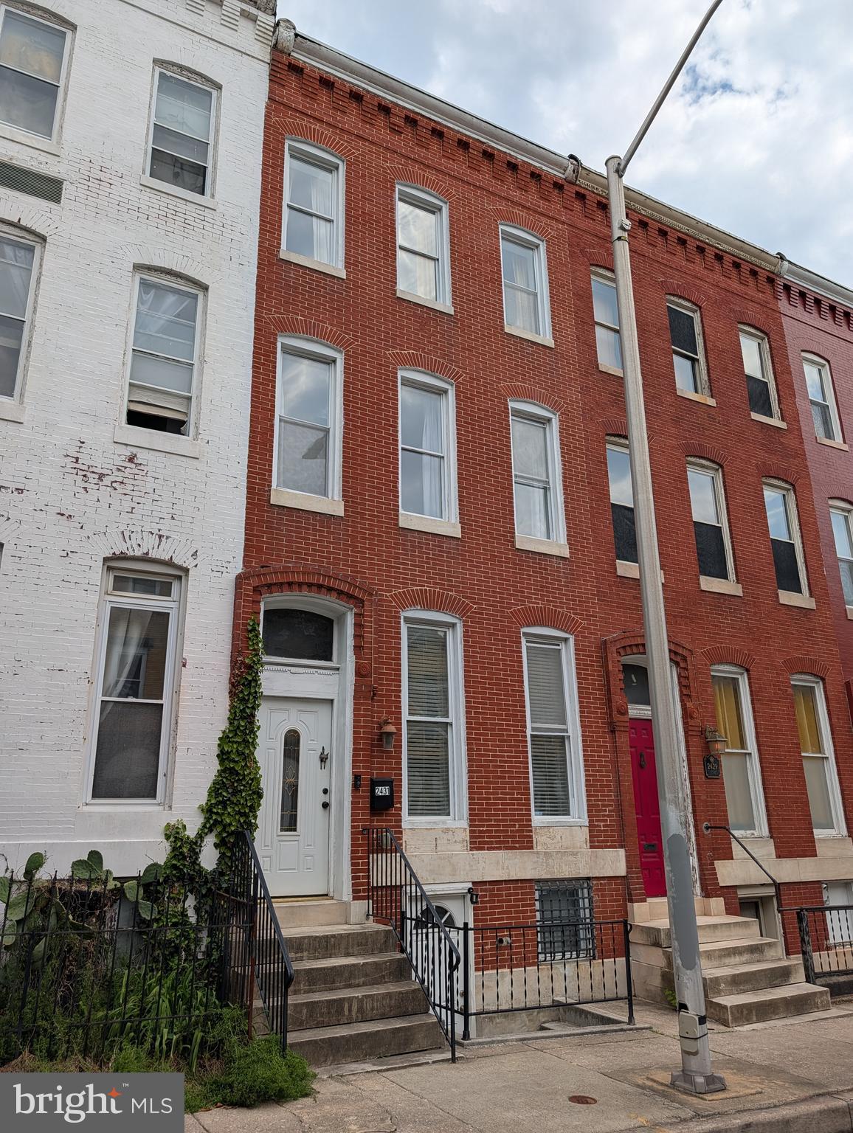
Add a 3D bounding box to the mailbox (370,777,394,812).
[{"bbox_3d":[-0.456,2.338,8.119,0.216,0.308,0.100,9,-21,-27],"label":"mailbox"}]

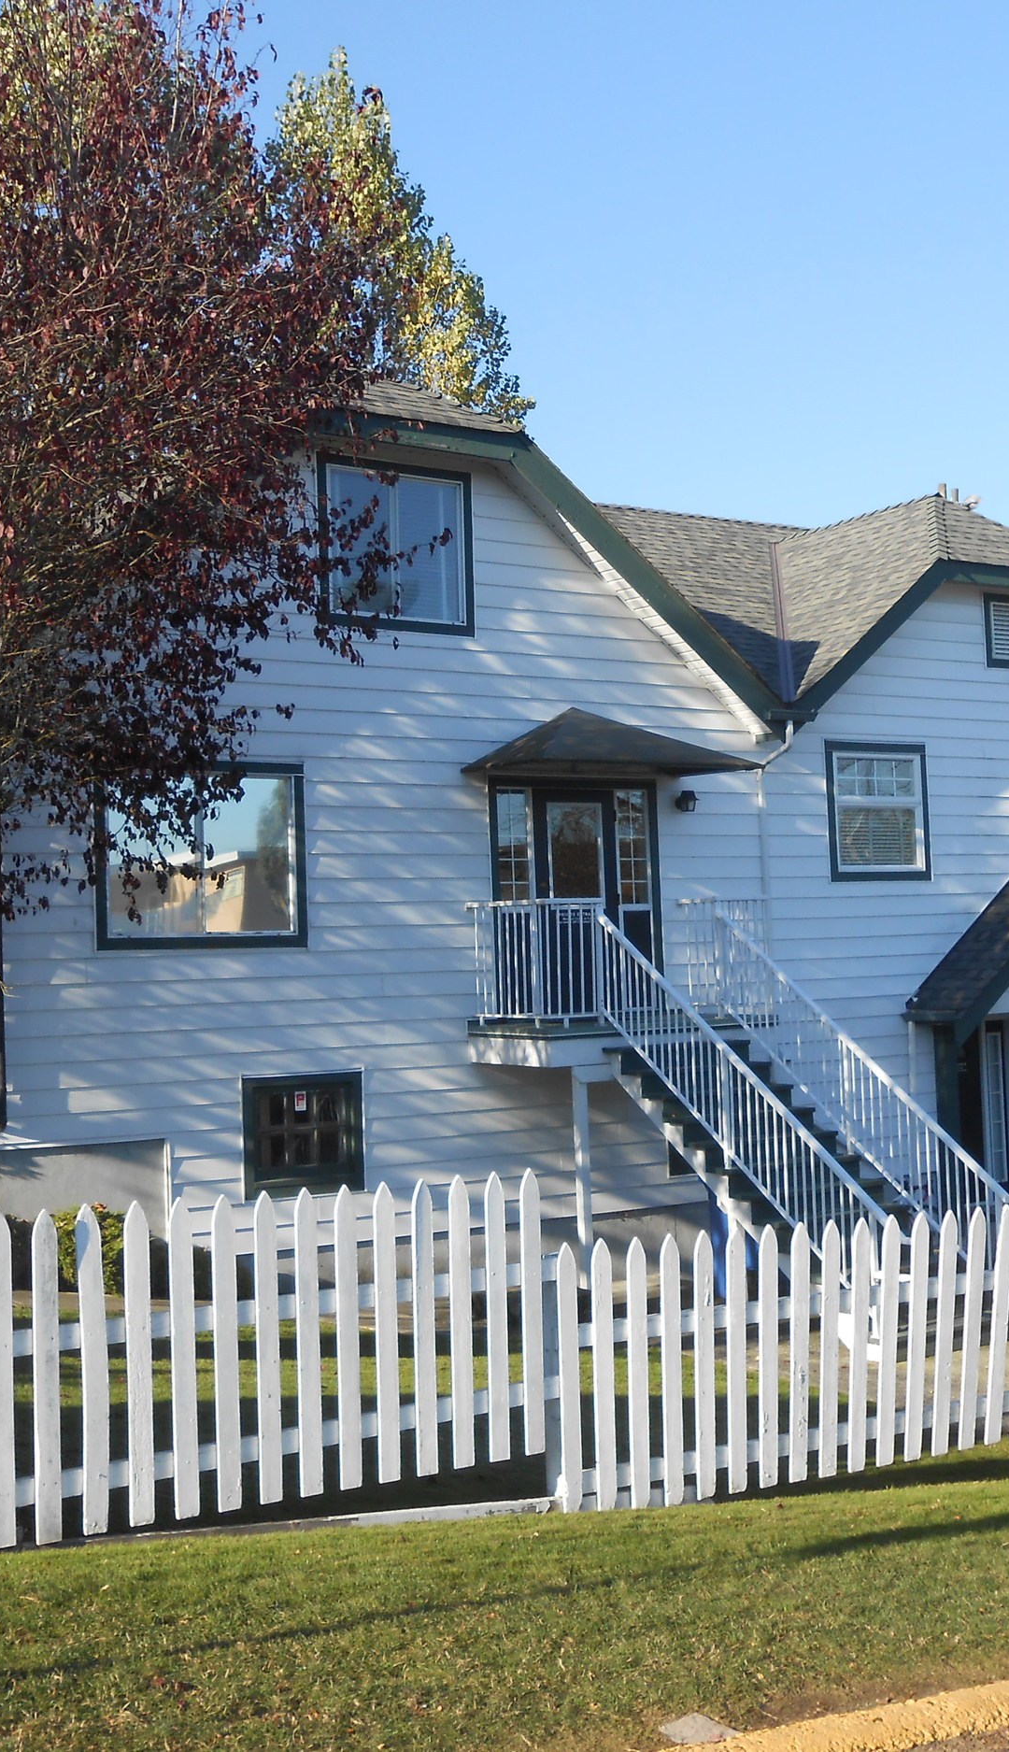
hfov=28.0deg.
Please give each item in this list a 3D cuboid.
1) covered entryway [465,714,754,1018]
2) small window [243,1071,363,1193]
[{"bbox_3d":[1.007,-0.160,17.927,2.470,2.800,1.250,0,-3,-34],"label":"covered entryway"},{"bbox_3d":[-1.622,2.126,16.677,1.110,0.995,0.100,0,-3,-34],"label":"small window"}]

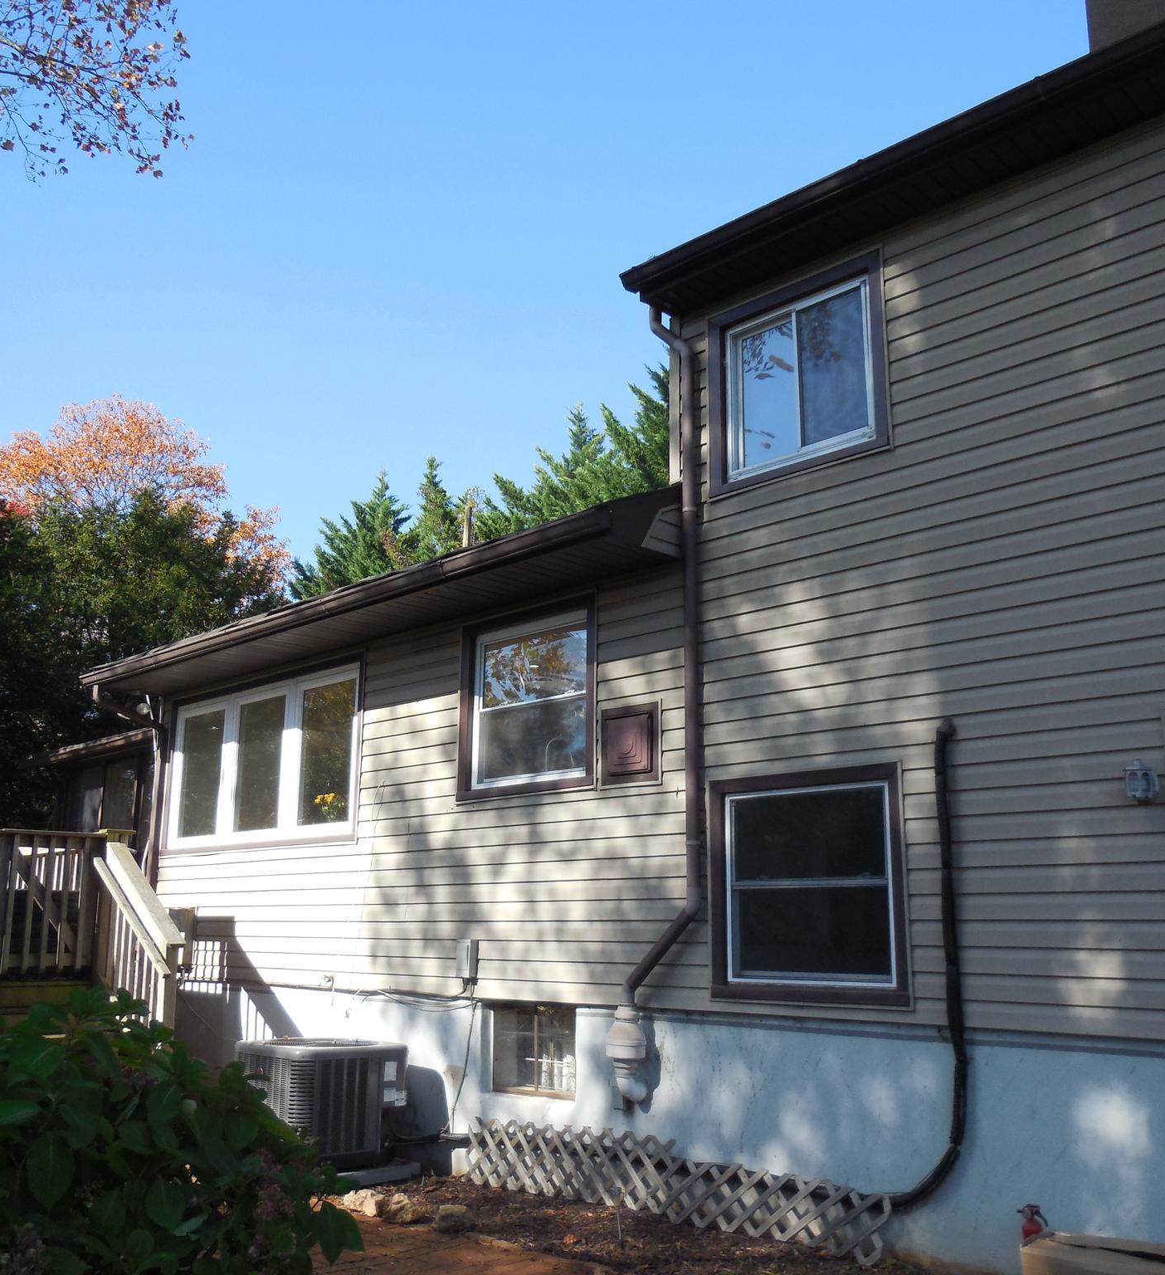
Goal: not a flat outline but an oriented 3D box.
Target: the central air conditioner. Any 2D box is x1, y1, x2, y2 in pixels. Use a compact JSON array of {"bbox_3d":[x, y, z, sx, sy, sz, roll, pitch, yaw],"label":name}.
[{"bbox_3d":[-1.568,2.772,7.358,0.750,0.680,0.740,-12,-18,42],"label":"central air conditioner"}]

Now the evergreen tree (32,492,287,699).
[{"bbox_3d":[-6.388,1.642,17.454,4.300,7.850,4.300,5,-14,-20],"label":"evergreen tree"}]

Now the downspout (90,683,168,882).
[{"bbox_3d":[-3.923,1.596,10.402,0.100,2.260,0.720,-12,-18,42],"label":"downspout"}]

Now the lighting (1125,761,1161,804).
[{"bbox_3d":[2.254,0.580,4.947,0.120,0.180,0.150,-12,-18,42],"label":"lighting"}]

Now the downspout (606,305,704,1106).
[{"bbox_3d":[0.318,0.287,6.714,0.590,4.330,0.400,-12,-18,42],"label":"downspout"}]

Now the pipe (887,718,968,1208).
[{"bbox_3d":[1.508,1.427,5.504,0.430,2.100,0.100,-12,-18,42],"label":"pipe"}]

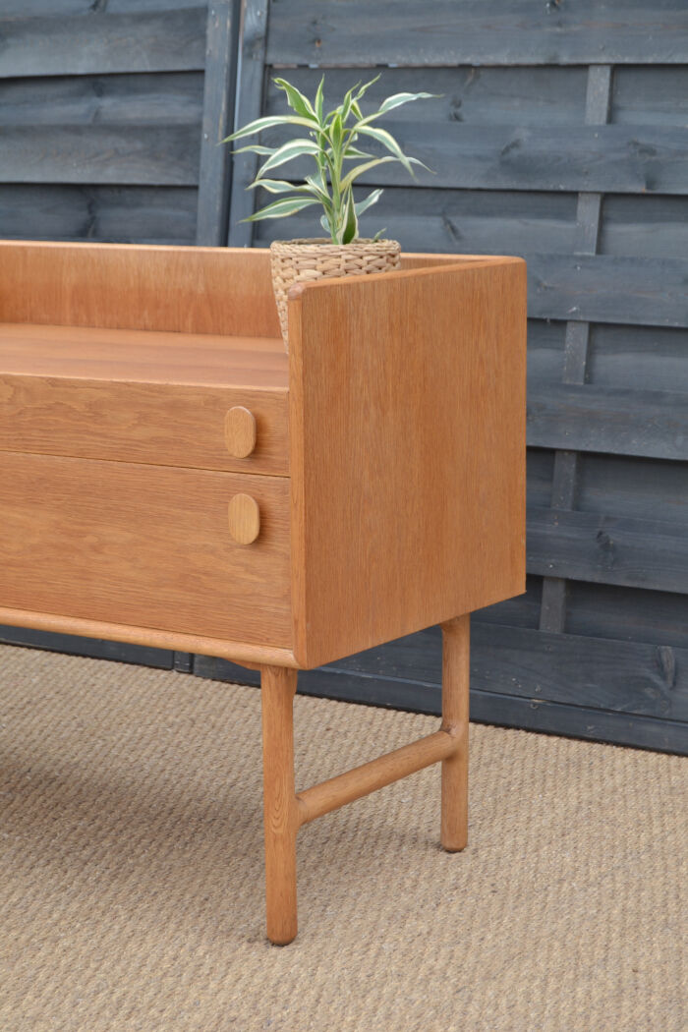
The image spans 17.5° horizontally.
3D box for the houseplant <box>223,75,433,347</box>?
[{"bbox_3d":[-0.014,-0.323,2.439,0.232,0.311,0.209,-1,10,0],"label":"houseplant"}]

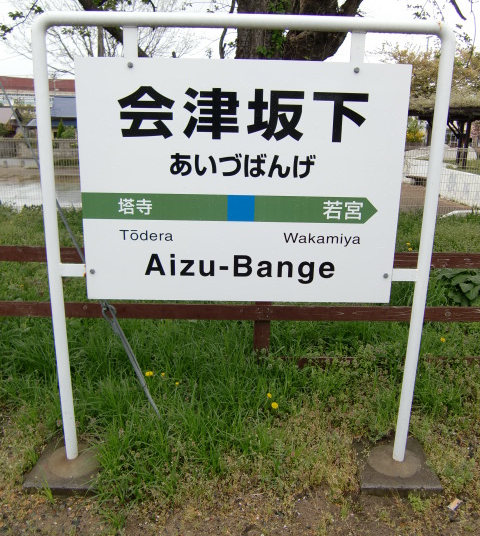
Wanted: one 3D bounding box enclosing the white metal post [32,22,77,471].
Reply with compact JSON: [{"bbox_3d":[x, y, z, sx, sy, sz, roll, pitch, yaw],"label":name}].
[{"bbox_3d":[-0.730,-0.017,2.038,0.053,1.790,0.053,1,16,-2],"label":"white metal post"}]

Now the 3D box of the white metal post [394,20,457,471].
[{"bbox_3d":[0.739,0.003,2.076,0.053,1.789,0.053,1,16,-2],"label":"white metal post"}]

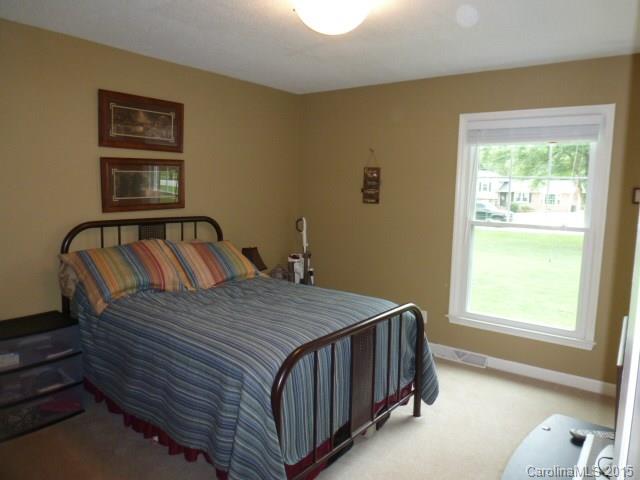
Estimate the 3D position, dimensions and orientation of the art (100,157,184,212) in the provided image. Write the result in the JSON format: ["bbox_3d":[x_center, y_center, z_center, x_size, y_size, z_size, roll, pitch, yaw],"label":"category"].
[{"bbox_3d":[-1.285,-0.408,3.278,0.030,0.376,0.703,6,10,34],"label":"art"}]

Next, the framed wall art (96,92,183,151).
[{"bbox_3d":[-1.277,-0.840,3.225,0.030,0.376,0.713,6,10,34],"label":"framed wall art"}]

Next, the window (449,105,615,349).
[{"bbox_3d":[1.618,-0.110,3.529,1.115,1.788,0.110,6,10,34],"label":"window"}]

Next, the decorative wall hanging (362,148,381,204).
[{"bbox_3d":[0.499,-0.597,4.198,0.174,0.528,0.025,6,10,34],"label":"decorative wall hanging"}]

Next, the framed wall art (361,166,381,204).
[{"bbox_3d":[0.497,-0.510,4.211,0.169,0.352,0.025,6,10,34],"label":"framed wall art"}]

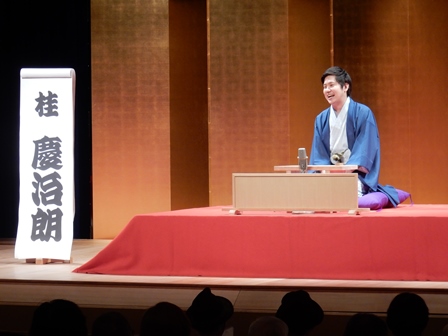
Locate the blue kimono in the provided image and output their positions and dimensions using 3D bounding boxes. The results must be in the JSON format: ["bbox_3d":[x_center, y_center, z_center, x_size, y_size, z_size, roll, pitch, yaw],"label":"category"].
[{"bbox_3d":[0.837,-0.099,11.900,0.570,0.720,0.700,0,1,26],"label":"blue kimono"}]

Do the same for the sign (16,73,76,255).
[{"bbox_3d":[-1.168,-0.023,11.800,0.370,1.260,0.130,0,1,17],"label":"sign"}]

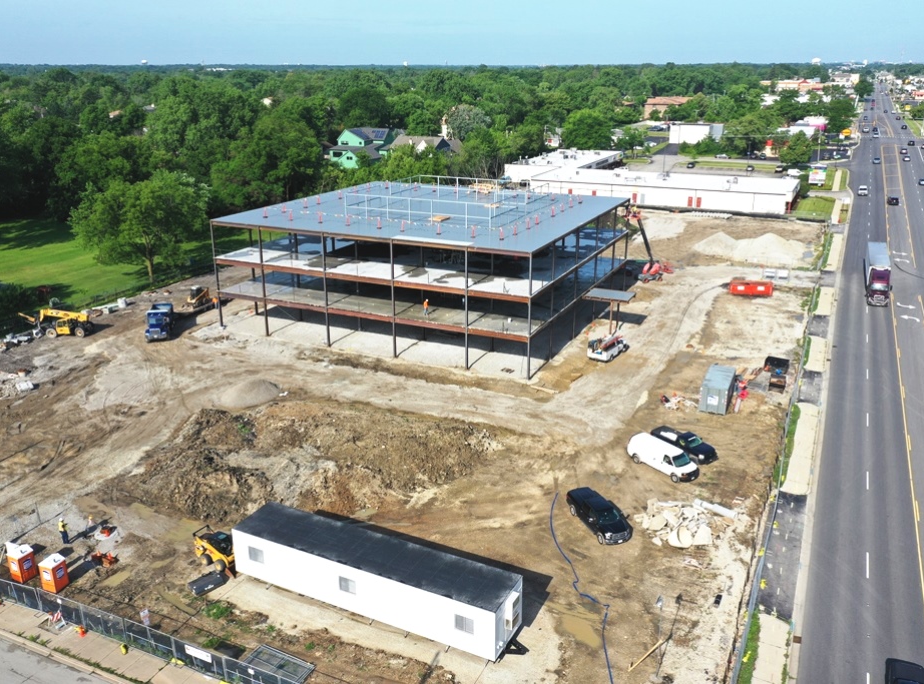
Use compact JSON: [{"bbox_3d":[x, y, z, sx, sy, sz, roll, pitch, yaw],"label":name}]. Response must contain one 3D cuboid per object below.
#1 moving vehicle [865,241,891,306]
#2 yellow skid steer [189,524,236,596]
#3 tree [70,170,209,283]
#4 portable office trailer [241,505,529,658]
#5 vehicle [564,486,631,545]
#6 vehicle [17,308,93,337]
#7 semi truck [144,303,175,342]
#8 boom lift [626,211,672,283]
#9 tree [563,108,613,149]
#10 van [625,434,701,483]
[{"bbox_3d":[59.092,-9.979,113.277,2.600,4.100,21.700,9,21,24],"label":"moving vehicle"},{"bbox_3d":[-15.519,13.663,52.191,3.550,2.050,1.900,13,24,34],"label":"yellow skid steer"},{"bbox_3d":[-47.552,-16.661,116.901,20.000,16.500,19.000,0,19,0],"label":"tree"},{"bbox_3d":[-5.324,14.141,48.338,18.500,3.400,3.600,9,22,25],"label":"portable office trailer"},{"bbox_3d":[9.629,12.093,56.157,2.050,1.930,6.000,-7,21,-20],"label":"vehicle"},{"bbox_3d":[-48.550,-2.261,95.702,7.700,3.100,2.500,-1,19,-2],"label":"vehicle"},{"bbox_3d":[-36.733,-2.588,96.923,2.400,2.850,6.800,-4,20,-10],"label":"semi truck"},{"bbox_3d":[27.204,-14.119,116.253,7.800,11.300,3.400,-16,25,-37],"label":"boom lift"},{"bbox_3d":[40.079,-67.452,255.539,15.800,15.200,15.800,9,21,24],"label":"tree"},{"bbox_3d":[16.281,9.260,64.049,2.020,2.100,6.000,-14,24,-34],"label":"van"}]

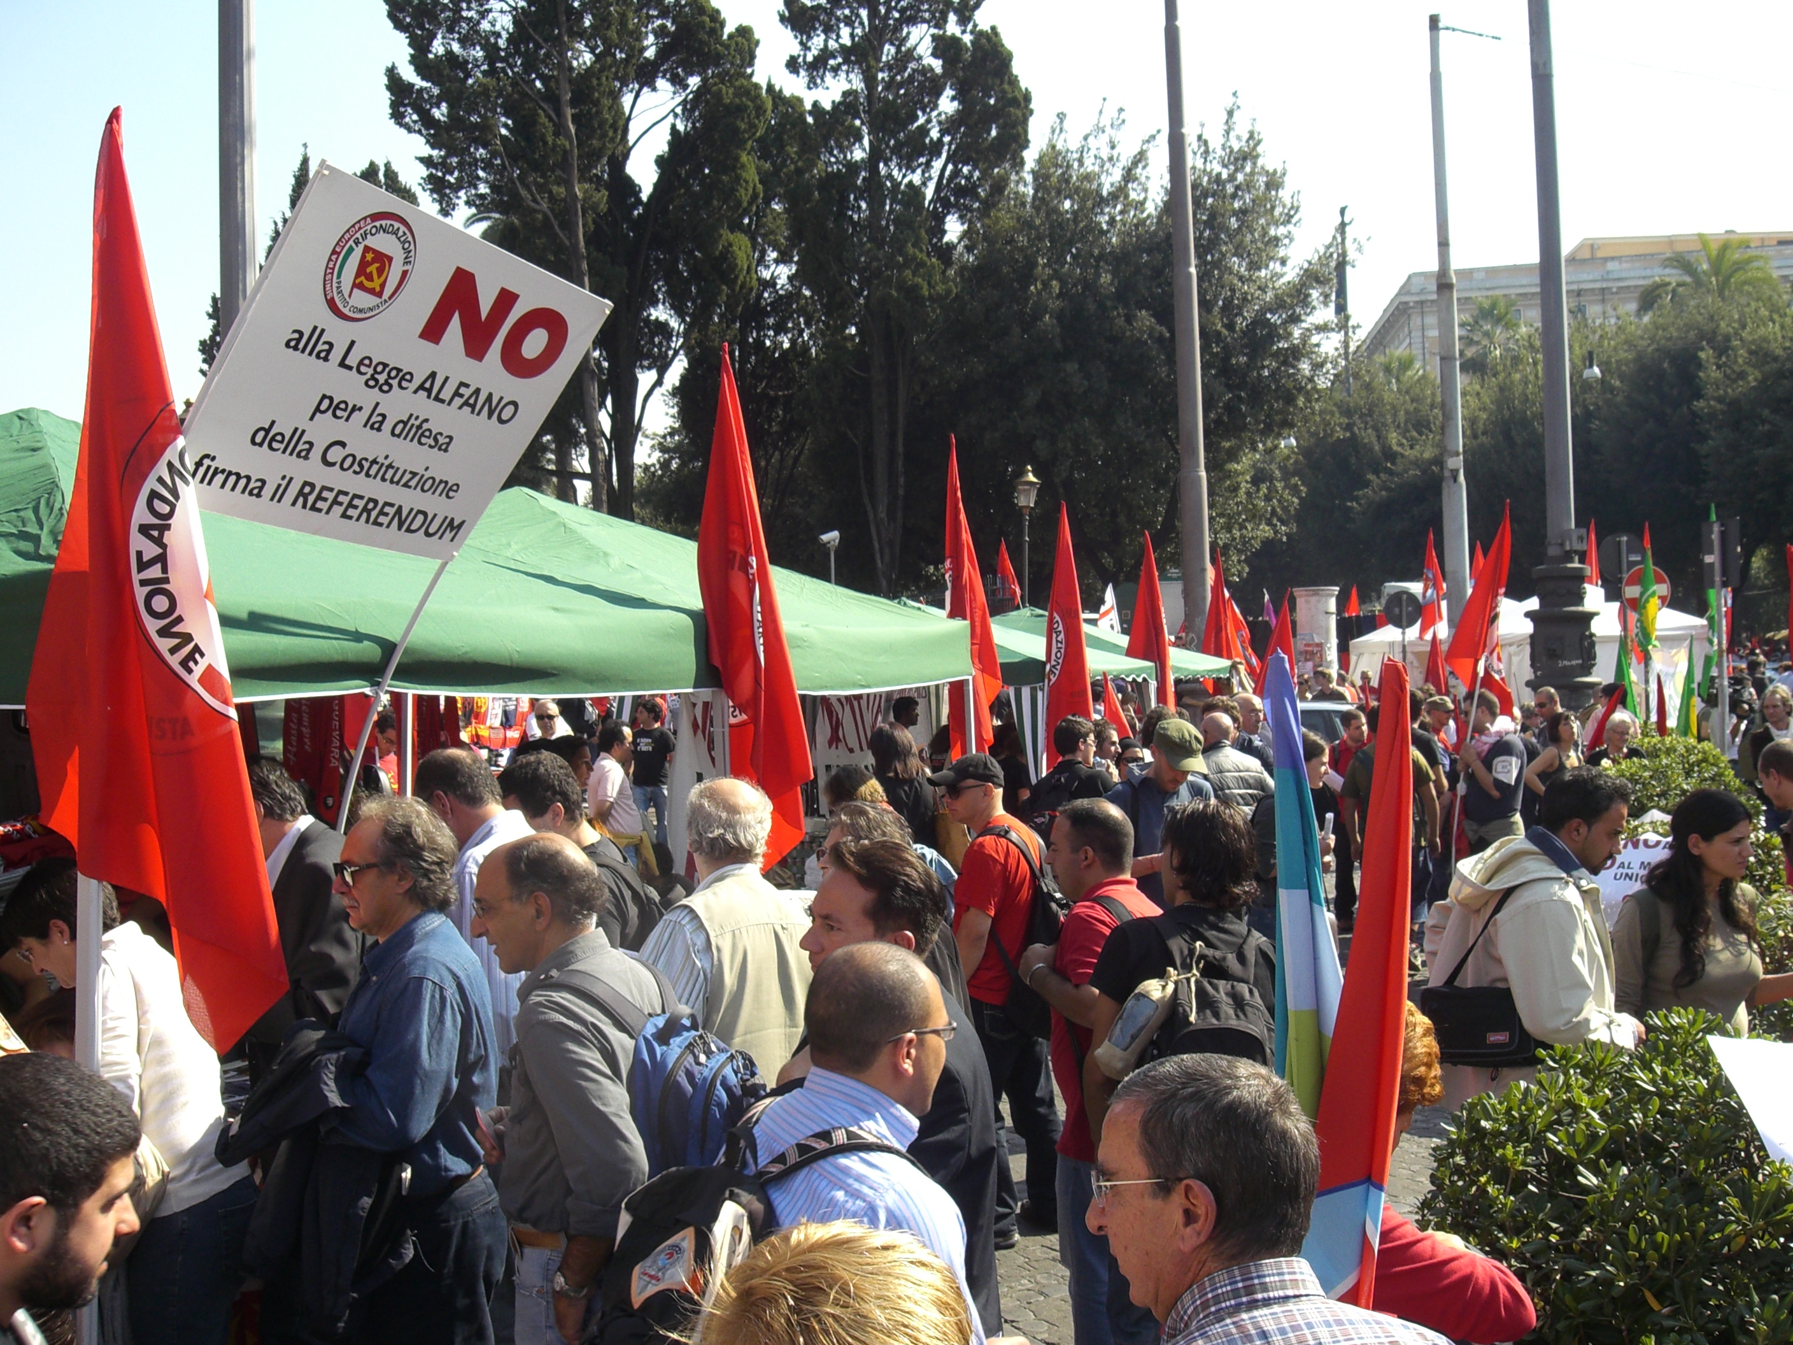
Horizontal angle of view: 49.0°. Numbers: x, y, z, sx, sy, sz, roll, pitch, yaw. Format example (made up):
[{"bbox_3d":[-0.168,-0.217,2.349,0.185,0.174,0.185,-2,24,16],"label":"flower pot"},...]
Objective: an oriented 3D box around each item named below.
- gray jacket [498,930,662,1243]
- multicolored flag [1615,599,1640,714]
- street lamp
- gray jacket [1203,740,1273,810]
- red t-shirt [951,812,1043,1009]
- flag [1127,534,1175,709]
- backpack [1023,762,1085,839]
[{"bbox_3d":[-0.538,0.697,3.350,0.290,0.540,0.480,-2,-1,6],"label":"gray jacket"},{"bbox_3d":[7.423,-0.135,20.000,0.270,1.200,0.220,-1,0,0],"label":"multicolored flag"},{"bbox_3d":[2.380,-0.900,35.000,0.460,5.600,0.460,-1,0,0],"label":"street lamp"},{"bbox_3d":[1.867,0.724,11.000,0.530,0.700,0.330,-1,0,-27],"label":"gray jacket"},{"bbox_3d":[0.364,0.850,7.050,0.330,0.690,0.480,-1,0,38],"label":"red t-shirt"},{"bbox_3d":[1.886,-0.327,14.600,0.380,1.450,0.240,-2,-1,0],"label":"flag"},{"bbox_3d":[0.769,0.639,9.600,0.210,0.450,0.310,0,-2,-37],"label":"backpack"}]

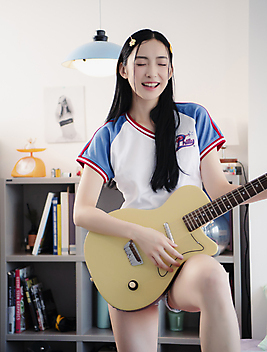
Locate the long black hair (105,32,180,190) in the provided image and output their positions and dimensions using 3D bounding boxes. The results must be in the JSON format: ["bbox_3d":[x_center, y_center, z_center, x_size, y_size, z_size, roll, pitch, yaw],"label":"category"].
[{"bbox_3d":[0.032,-0.210,2.500,0.235,0.525,0.250,-1,0,-7],"label":"long black hair"}]

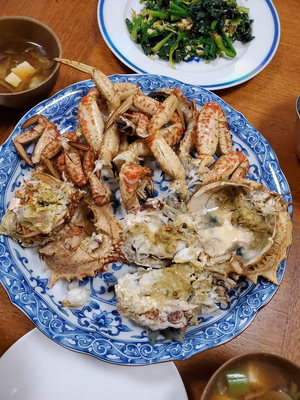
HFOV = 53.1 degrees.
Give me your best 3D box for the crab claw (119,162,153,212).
[{"bbox_3d":[-0.016,-0.014,0.329,0.037,0.030,0.055,2,71,-4],"label":"crab claw"}]

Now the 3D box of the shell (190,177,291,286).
[{"bbox_3d":[0.091,0.031,0.312,0.088,0.050,0.103,-40,78,-16],"label":"shell"}]

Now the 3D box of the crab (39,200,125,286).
[{"bbox_3d":[-0.066,0.042,0.296,0.069,0.050,0.077,44,73,10],"label":"crab"}]

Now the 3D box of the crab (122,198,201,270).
[{"bbox_3d":[0.010,0.034,0.309,0.079,0.044,0.066,-13,72,-9],"label":"crab"}]

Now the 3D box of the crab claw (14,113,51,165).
[{"bbox_3d":[-0.131,-0.066,0.333,0.034,0.030,0.058,9,70,-2],"label":"crab claw"}]

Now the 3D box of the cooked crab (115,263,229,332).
[{"bbox_3d":[0.021,0.093,0.289,0.108,0.044,0.058,-8,72,-8],"label":"cooked crab"}]

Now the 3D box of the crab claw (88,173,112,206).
[{"bbox_3d":[-0.053,-0.011,0.325,0.021,0.022,0.037,-18,73,-11],"label":"crab claw"}]

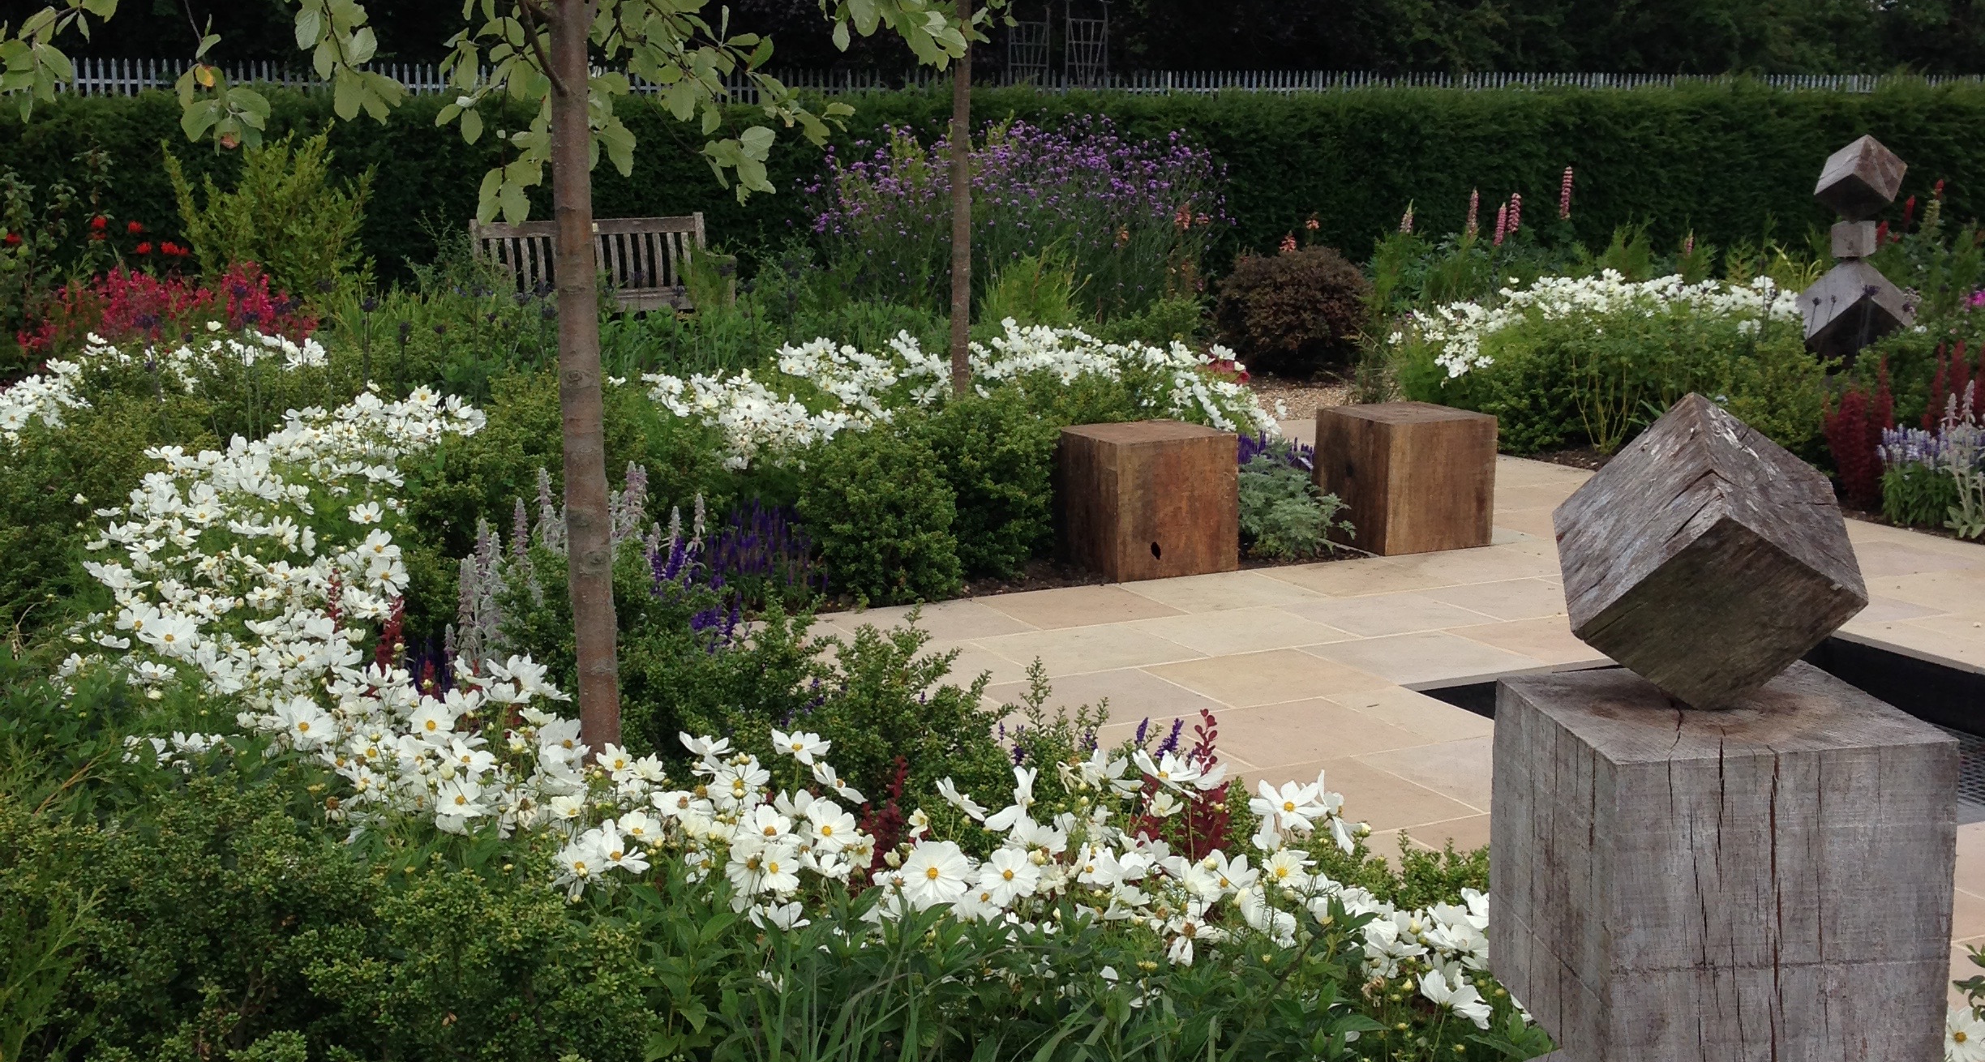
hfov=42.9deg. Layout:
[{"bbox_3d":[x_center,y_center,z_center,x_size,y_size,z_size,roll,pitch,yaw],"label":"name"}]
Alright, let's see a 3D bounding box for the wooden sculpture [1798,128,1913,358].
[{"bbox_3d":[3.980,-1.192,11.624,0.520,1.265,0.520,3,11,19],"label":"wooden sculpture"}]

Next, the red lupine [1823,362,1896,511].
[{"bbox_3d":[3.312,-0.358,9.616,0.250,0.540,0.250,3,11,19],"label":"red lupine"}]

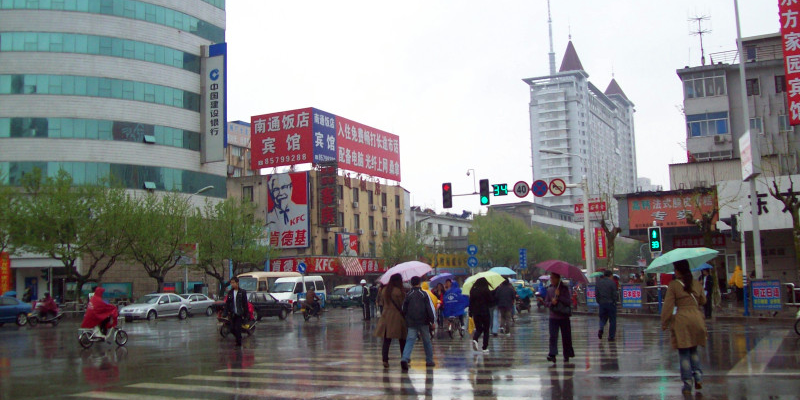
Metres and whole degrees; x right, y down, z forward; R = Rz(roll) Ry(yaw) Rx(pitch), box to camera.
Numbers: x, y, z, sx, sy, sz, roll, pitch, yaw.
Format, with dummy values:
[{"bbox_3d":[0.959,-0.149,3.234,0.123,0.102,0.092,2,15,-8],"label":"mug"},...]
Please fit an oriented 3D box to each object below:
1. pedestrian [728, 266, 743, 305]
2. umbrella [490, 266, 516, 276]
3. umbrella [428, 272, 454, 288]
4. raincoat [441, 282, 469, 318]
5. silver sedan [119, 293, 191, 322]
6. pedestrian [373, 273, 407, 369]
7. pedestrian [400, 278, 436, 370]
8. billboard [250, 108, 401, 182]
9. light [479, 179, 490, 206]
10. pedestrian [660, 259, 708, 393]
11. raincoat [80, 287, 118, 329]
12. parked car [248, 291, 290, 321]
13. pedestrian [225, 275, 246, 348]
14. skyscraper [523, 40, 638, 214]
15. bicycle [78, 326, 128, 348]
[{"bbox_3d":[15.250,3.881,37.762,0.520,1.740,0.420,2,-7,-30],"label":"pedestrian"},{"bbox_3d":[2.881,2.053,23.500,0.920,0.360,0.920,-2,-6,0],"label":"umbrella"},{"bbox_3d":[1.446,2.738,28.300,0.950,0.420,0.950,-6,-14,0],"label":"umbrella"},{"bbox_3d":[1.528,2.780,22.900,0.720,1.000,0.700,-4,-6,21],"label":"raincoat"},{"bbox_3d":[-12.964,5.699,44.381,1.740,1.450,4.400,-4,-7,24],"label":"silver sedan"},{"bbox_3d":[-0.161,2.151,14.854,0.580,1.650,0.450,-3,-6,14],"label":"pedestrian"},{"bbox_3d":[0.313,2.195,14.902,0.600,1.710,0.480,-3,-6,14],"label":"pedestrian"},{"bbox_3d":[-8.265,-5.816,101.186,7.963,6.086,21.968,-4,-6,25],"label":"billboard"},{"bbox_3d":[4.209,-0.357,41.200,0.420,1.250,0.300,-4,-6,23],"label":"light"},{"bbox_3d":[3.693,1.636,10.800,0.550,1.660,0.430,-3,-6,16],"label":"pedestrian"},{"bbox_3d":[-8.307,2.972,23.000,0.950,1.140,0.680,3,-7,-37],"label":"raincoat"},{"bbox_3d":[-7.024,5.212,41.316,1.700,1.420,4.500,-4,-6,25],"label":"parked car"},{"bbox_3d":[-4.166,2.841,21.200,0.520,1.730,0.380,-2,-6,7],"label":"pedestrian"},{"bbox_3d":[75.801,-11.811,330.204,21.749,88.008,81.791,-5,-6,27],"label":"skyscraper"},{"bbox_3d":[-8.003,3.489,22.528,1.480,0.970,0.580,4,-8,-44],"label":"bicycle"}]

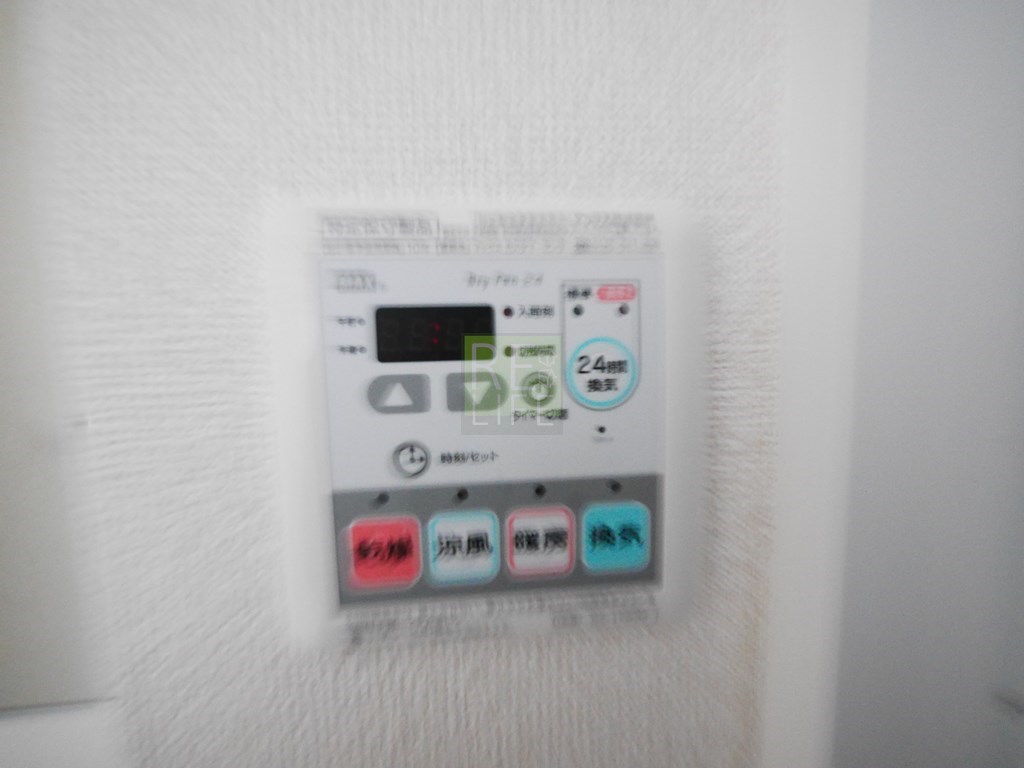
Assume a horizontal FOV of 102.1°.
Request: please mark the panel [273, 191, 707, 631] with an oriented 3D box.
[{"bbox_3d":[-0.005,0.012,0.119,0.117,0.121,0.018,-2,4,-4],"label":"panel"}]

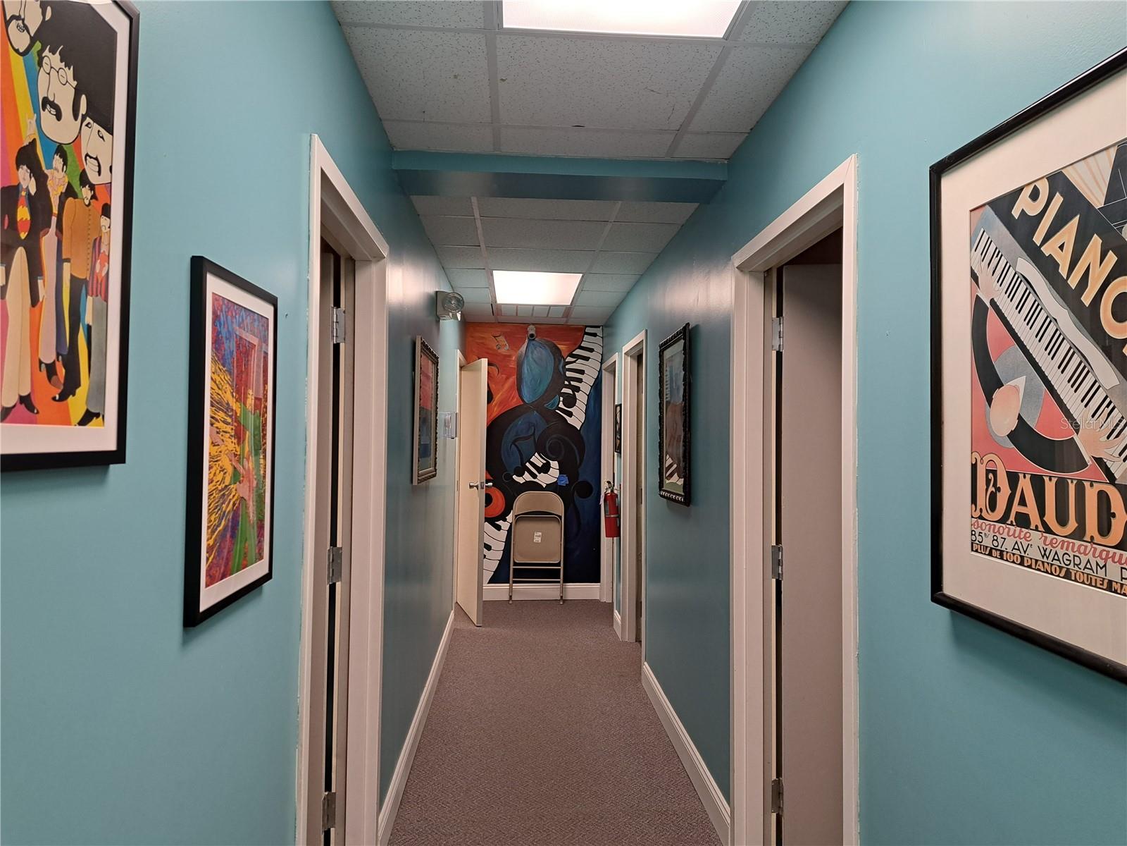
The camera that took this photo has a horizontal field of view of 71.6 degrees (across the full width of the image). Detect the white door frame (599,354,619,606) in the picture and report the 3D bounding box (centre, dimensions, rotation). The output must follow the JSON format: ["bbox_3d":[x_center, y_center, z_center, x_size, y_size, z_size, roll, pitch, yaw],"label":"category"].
[{"bbox_3d":[0.434,0.527,6.491,0.130,2.110,0.994,1,-1,-3],"label":"white door frame"}]

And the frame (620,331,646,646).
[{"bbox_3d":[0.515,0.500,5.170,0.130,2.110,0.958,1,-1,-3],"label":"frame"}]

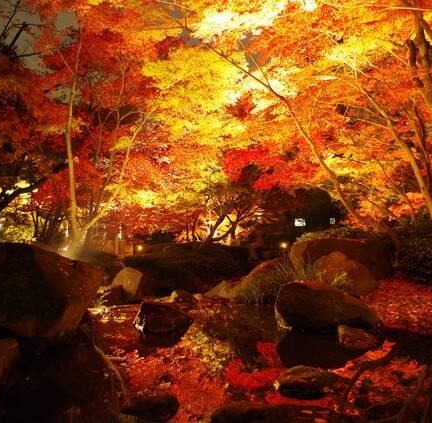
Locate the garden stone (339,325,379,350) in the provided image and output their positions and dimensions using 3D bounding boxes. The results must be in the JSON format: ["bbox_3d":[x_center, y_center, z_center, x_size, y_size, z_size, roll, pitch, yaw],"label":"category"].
[{"bbox_3d":[1.589,1.377,5.300,0.437,0.259,0.360,0,0,17],"label":"garden stone"}]

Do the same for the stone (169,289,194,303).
[{"bbox_3d":[-0.573,1.384,7.950,0.422,0.218,0.320,0,0,-4],"label":"stone"}]

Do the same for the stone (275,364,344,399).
[{"bbox_3d":[0.792,1.422,4.100,0.560,0.224,0.460,0,0,11],"label":"stone"}]

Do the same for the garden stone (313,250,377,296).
[{"bbox_3d":[2.013,0.948,7.500,0.949,0.694,0.750,0,0,15],"label":"garden stone"}]

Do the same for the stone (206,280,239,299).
[{"bbox_3d":[0.113,1.347,8.350,0.615,0.296,0.420,0,0,1],"label":"stone"}]

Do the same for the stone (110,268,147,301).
[{"bbox_3d":[-1.462,1.206,8.000,0.580,0.591,0.420,0,0,-10],"label":"stone"}]

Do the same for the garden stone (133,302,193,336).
[{"bbox_3d":[-0.704,1.386,6.300,0.769,0.376,0.580,0,0,-6],"label":"garden stone"}]

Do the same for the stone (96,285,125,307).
[{"bbox_3d":[-1.675,1.321,7.600,0.425,0.334,0.360,0,0,-12],"label":"stone"}]

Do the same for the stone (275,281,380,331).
[{"bbox_3d":[1.502,1.230,6.450,1.363,0.618,0.850,0,0,13],"label":"stone"}]

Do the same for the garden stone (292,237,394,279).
[{"bbox_3d":[2.281,0.843,8.700,1.757,0.726,1.150,0,0,15],"label":"garden stone"}]

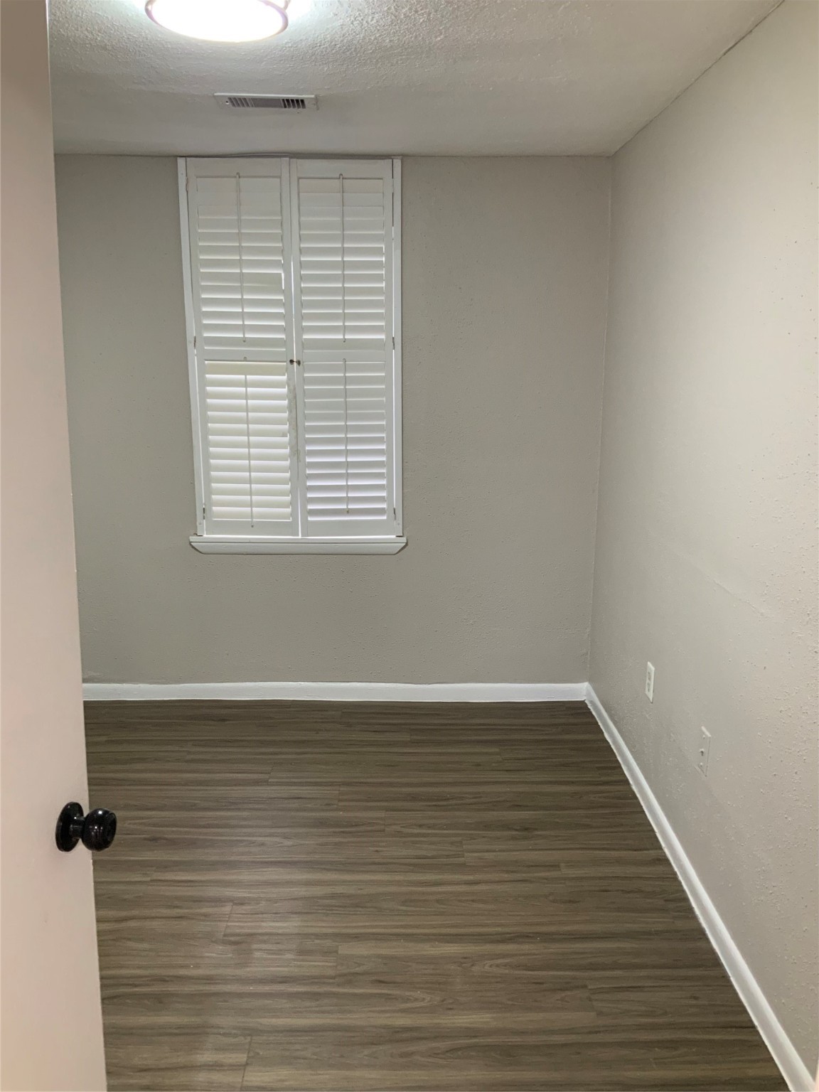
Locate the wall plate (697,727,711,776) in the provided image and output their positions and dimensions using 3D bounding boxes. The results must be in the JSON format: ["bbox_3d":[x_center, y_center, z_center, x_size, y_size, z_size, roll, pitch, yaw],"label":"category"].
[{"bbox_3d":[0.822,0.574,2.561,0.009,0.118,0.072,0,12,-1],"label":"wall plate"}]

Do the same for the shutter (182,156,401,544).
[{"bbox_3d":[-0.474,-0.795,3.793,0.875,1.535,0.050,0,12,-1],"label":"shutter"}]

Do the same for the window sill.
[{"bbox_3d":[-0.475,-0.009,3.957,0.931,0.078,0.060,0,12,-1],"label":"window sill"}]

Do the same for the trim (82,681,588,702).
[{"bbox_3d":[-0.448,0.656,4.119,2.510,0.088,0.015,0,12,-1],"label":"trim"}]

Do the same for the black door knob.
[{"bbox_3d":[-0.436,0.386,1.251,0.064,0.066,0.066,2,12,8],"label":"black door knob"}]

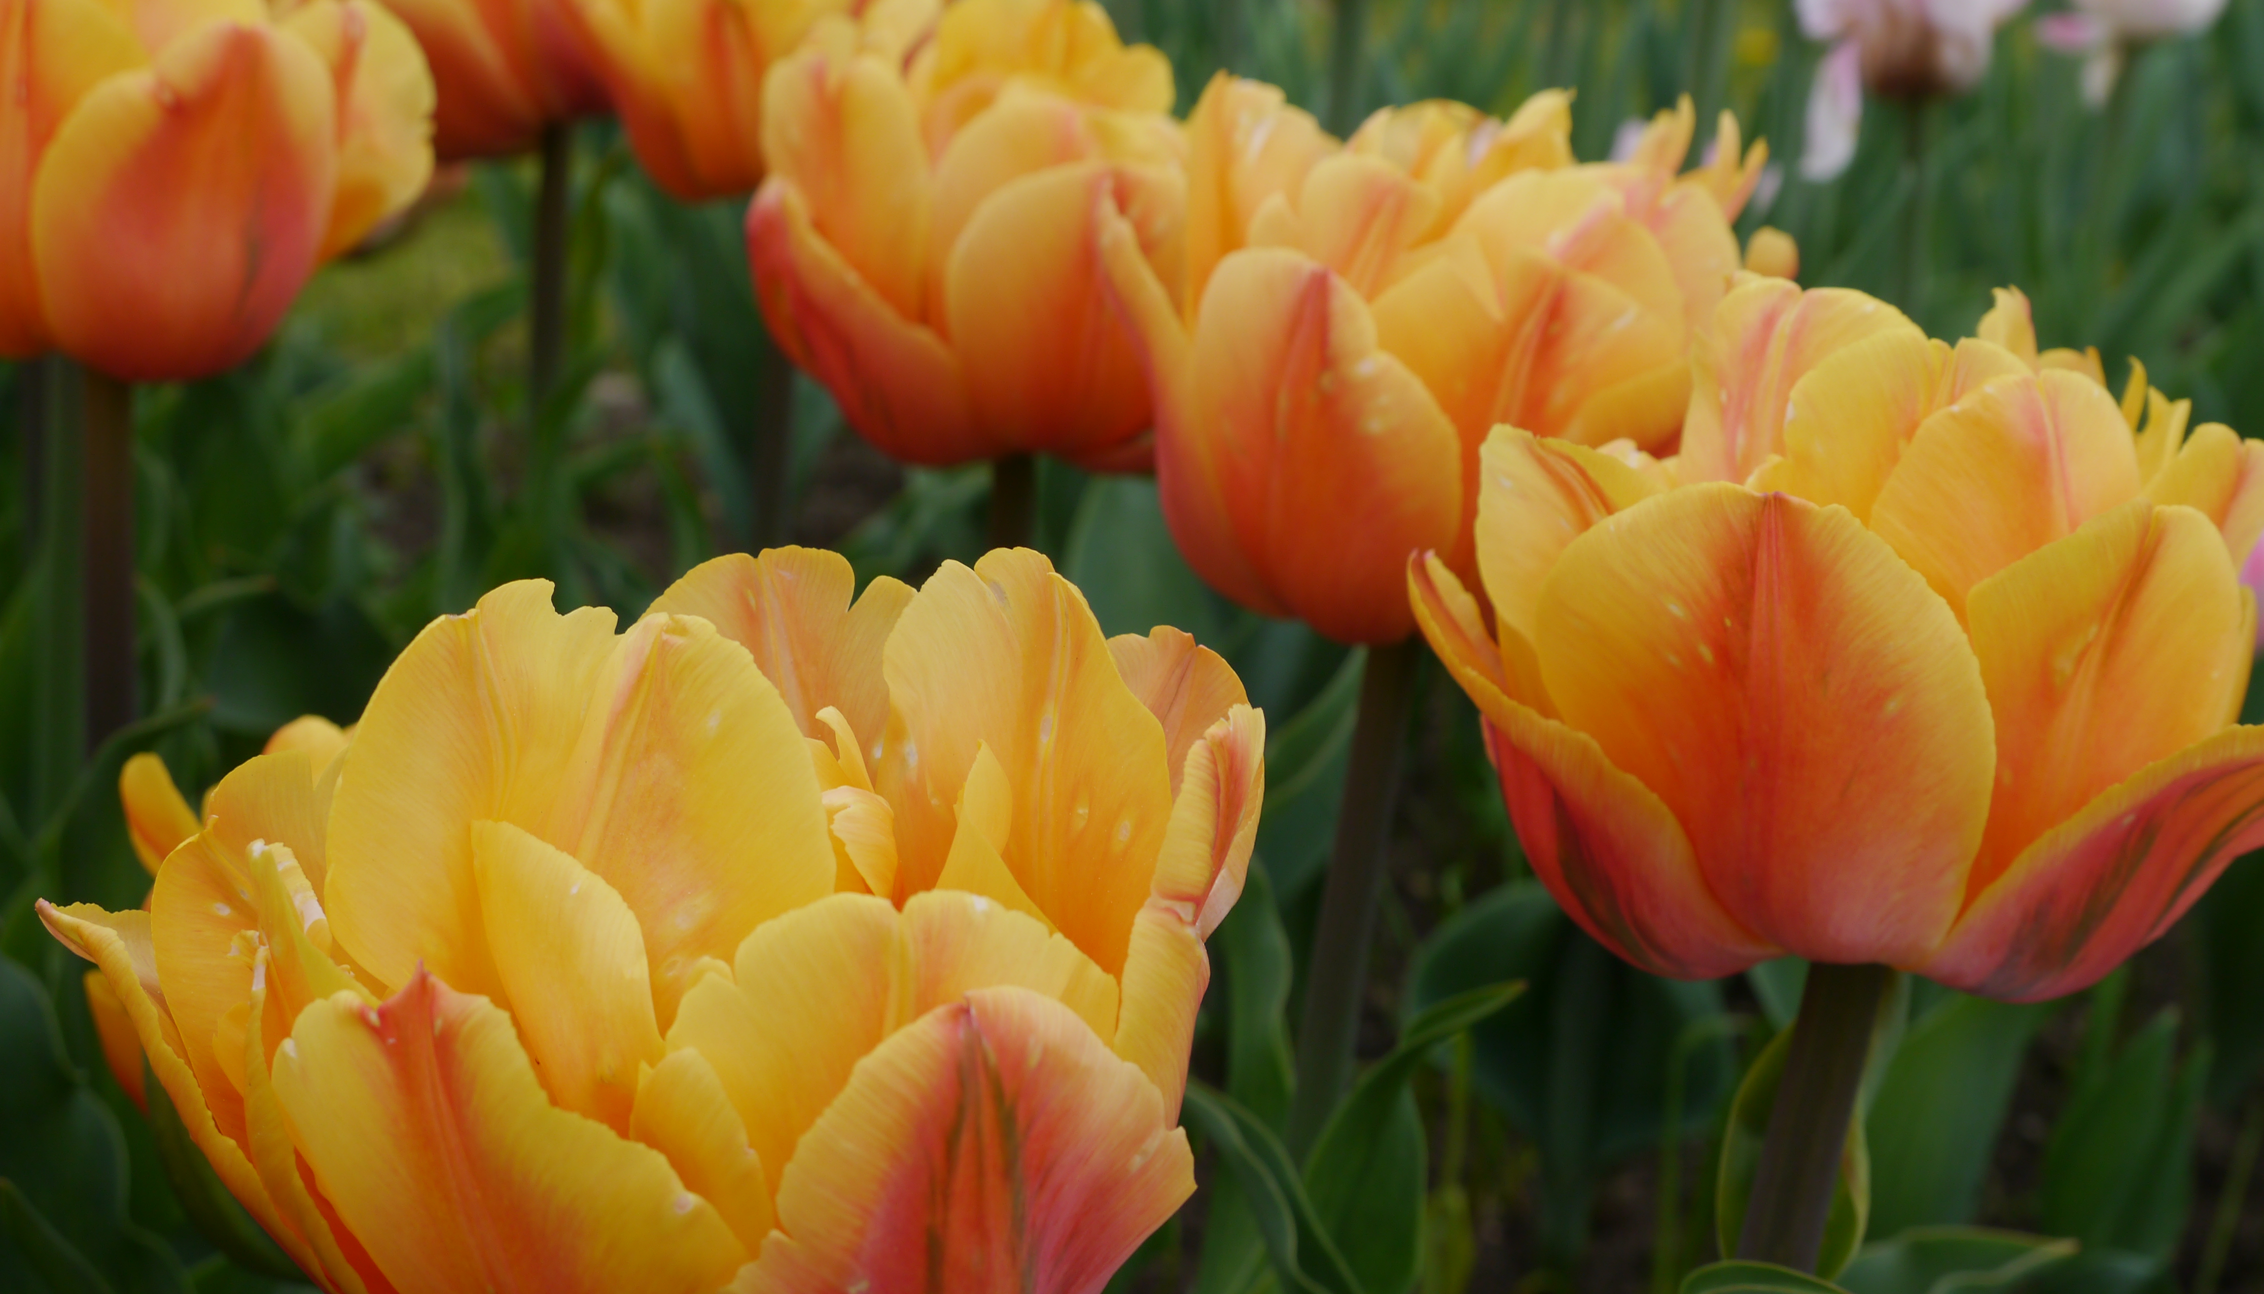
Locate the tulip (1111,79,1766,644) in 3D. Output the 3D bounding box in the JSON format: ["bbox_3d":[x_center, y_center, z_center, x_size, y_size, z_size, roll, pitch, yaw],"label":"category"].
[{"bbox_3d":[0.040,-0.037,0.470,0.083,0.070,0.080,0,17,0],"label":"tulip"}]

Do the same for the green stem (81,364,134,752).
[{"bbox_3d":[-0.168,-0.014,0.600,0.009,0.068,0.009,0,17,0],"label":"green stem"}]

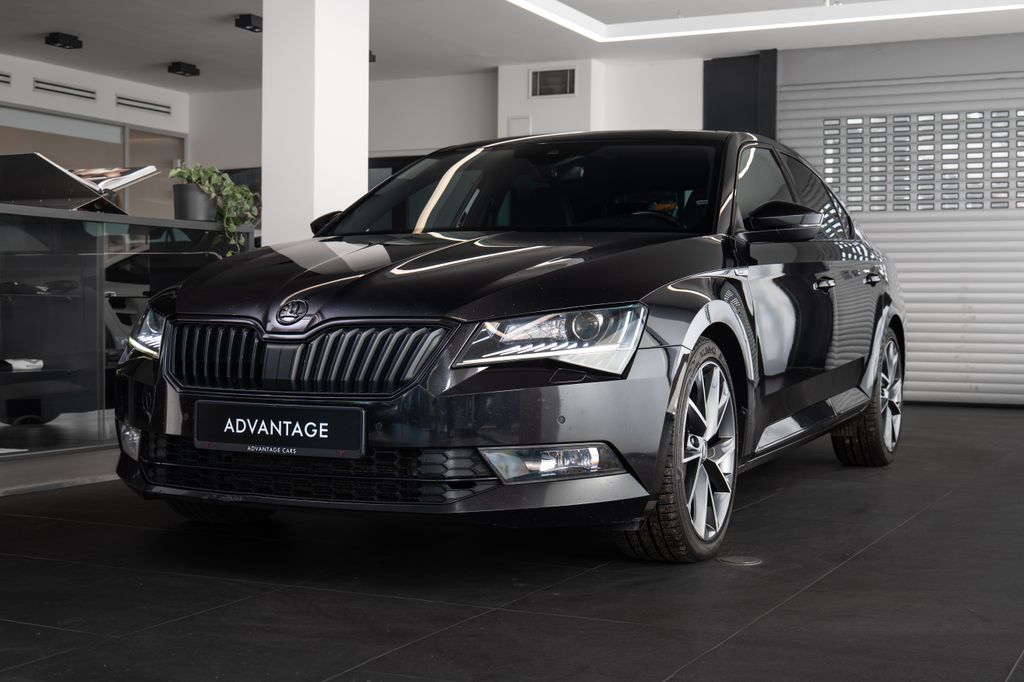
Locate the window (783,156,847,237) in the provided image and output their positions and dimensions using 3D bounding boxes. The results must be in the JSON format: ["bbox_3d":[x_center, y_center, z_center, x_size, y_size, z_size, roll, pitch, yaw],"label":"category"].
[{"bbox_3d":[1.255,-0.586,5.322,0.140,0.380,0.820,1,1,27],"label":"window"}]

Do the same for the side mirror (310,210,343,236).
[{"bbox_3d":[-0.725,-0.442,5.035,0.230,0.145,0.140,1,1,26],"label":"side mirror"}]

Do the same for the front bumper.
[{"bbox_3d":[-0.478,0.229,3.606,1.830,0.490,0.620,1,1,27],"label":"front bumper"}]

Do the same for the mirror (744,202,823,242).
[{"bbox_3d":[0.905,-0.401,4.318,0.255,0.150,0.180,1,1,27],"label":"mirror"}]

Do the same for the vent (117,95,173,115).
[{"bbox_3d":[-3.498,-2.248,12.218,0.040,0.110,0.700,1,1,30],"label":"vent"}]

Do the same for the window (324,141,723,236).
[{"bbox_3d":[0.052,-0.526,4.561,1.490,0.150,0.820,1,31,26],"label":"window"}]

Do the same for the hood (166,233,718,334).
[{"bbox_3d":[-0.318,-0.202,3.909,1.660,0.320,1.240,1,1,27],"label":"hood"}]

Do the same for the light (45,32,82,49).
[{"bbox_3d":[-3.365,-2.252,9.600,0.148,0.085,0.220,1,1,27],"label":"light"}]

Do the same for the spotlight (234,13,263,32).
[{"bbox_3d":[-1.913,-2.336,9.453,0.130,0.090,0.220,1,1,29],"label":"spotlight"}]

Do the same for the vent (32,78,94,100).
[{"bbox_3d":[-3.969,-2.233,11.402,0.040,0.110,0.700,1,1,30],"label":"vent"}]

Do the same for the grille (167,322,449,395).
[{"bbox_3d":[-0.571,0.050,3.327,0.910,0.190,0.150,1,1,26],"label":"grille"}]

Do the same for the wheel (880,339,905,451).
[{"bbox_3d":[1.741,0.260,6.154,0.200,0.520,0.520,1,1,27],"label":"wheel"}]

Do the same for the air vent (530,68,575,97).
[{"bbox_3d":[0.346,-2.210,10.951,0.410,0.245,0.040,1,1,23],"label":"air vent"}]

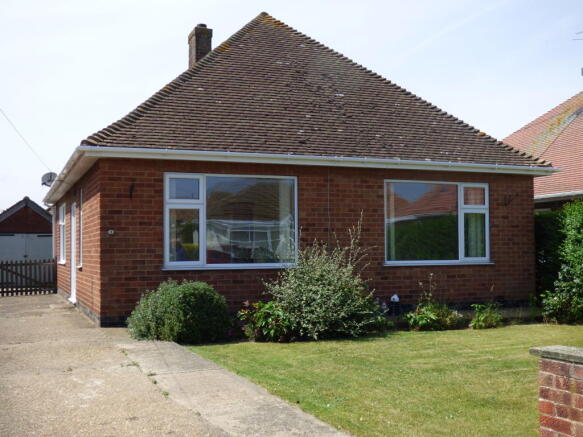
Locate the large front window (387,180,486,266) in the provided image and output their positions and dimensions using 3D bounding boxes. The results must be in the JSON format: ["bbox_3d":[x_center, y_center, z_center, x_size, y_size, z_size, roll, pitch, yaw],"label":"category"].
[{"bbox_3d":[2.614,0.081,12.869,2.201,1.491,0.110,1,-3,-22],"label":"large front window"}]

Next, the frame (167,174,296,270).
[{"bbox_3d":[-0.932,0.046,11.460,2.223,1.498,0.110,1,-3,-22],"label":"frame"}]

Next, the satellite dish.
[{"bbox_3d":[-6.483,-1.038,19.295,0.320,0.460,0.480,-2,-3,25],"label":"satellite dish"}]

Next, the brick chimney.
[{"bbox_3d":[-2.554,-4.710,20.240,0.486,1.303,0.788,1,-3,-22],"label":"brick chimney"}]

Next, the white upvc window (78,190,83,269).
[{"bbox_3d":[-3.903,0.162,13.442,0.110,1.503,0.728,1,-3,-22],"label":"white upvc window"}]

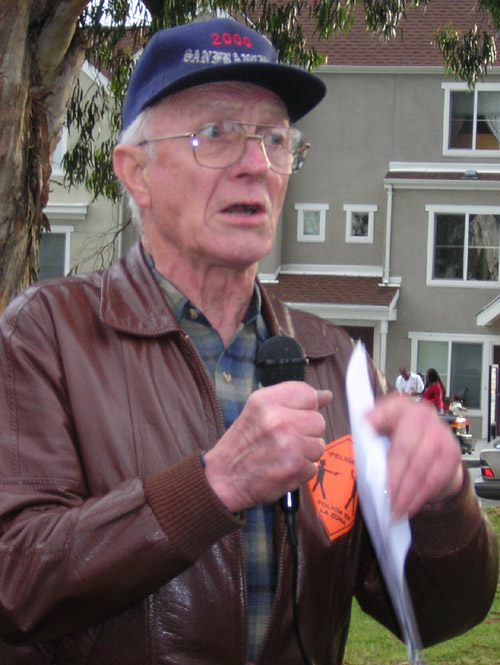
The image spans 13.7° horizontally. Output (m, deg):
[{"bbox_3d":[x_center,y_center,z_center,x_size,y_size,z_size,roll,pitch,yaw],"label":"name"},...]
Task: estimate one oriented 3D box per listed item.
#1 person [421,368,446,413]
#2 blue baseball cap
[{"bbox_3d":[3.623,1.560,41.000,0.380,1.680,0.500,2,0,-16],"label":"person"},{"bbox_3d":[-0.027,-0.261,2.090,0.178,0.135,0.260,2,-10,-32],"label":"blue baseball cap"}]

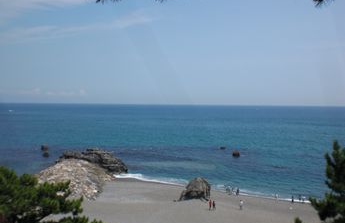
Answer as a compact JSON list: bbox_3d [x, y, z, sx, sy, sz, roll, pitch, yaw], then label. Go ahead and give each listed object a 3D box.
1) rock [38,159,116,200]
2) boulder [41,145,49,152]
[{"bbox_3d":[-22.761,14.632,88.000,16.500,6.800,20.000,0,1,-8],"label":"rock"},{"bbox_3d":[-53.250,15.512,158.000,3.000,2.600,2.800,0,1,0],"label":"boulder"}]

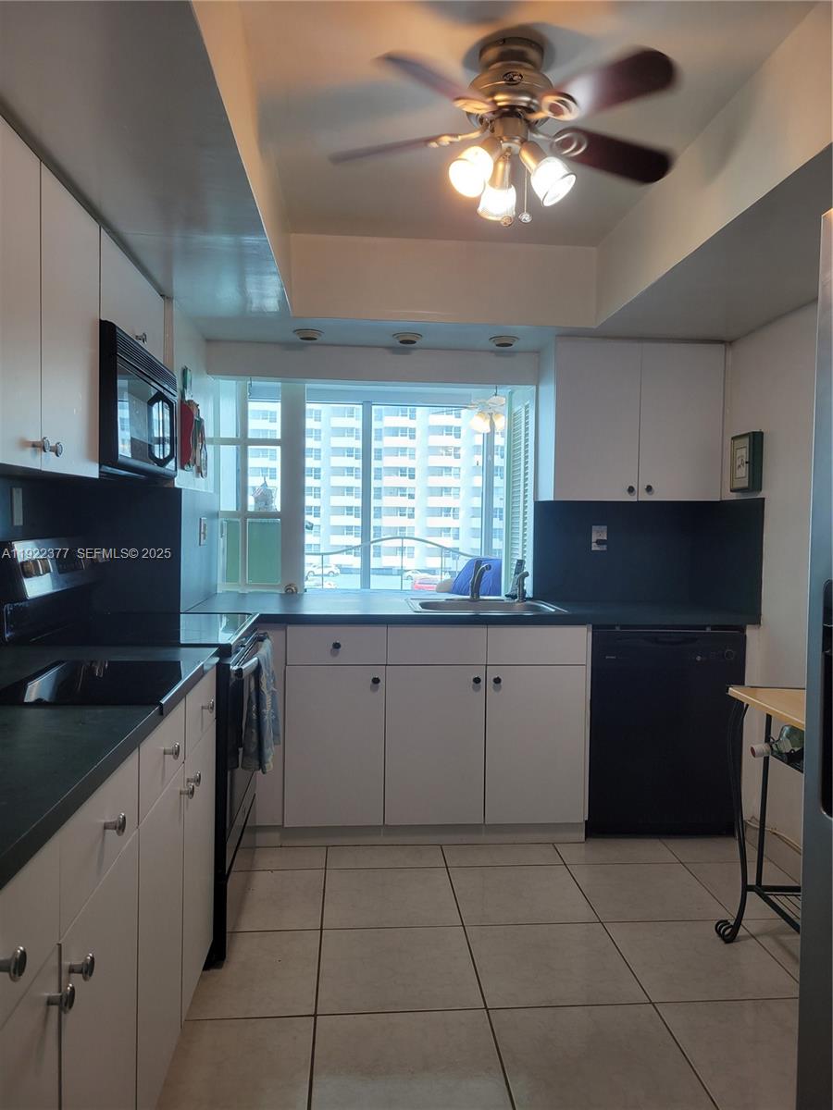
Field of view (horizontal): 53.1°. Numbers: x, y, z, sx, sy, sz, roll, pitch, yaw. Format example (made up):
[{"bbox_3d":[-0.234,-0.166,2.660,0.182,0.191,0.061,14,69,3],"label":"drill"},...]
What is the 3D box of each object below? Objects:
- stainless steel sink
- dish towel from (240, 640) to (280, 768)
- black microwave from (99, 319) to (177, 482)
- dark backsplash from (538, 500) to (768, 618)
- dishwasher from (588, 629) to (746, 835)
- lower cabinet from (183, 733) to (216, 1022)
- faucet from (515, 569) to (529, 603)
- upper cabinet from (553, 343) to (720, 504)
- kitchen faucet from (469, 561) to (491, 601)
[{"bbox_3d":[0.279,0.301,3.472,0.615,0.183,0.535,1,3,-5],"label":"stainless steel sink"},{"bbox_3d":[-0.518,0.494,2.803,0.095,0.410,0.400,1,3,-5],"label":"dish towel"},{"bbox_3d":[-1.016,-0.442,2.599,0.387,0.405,0.757,1,3,-5],"label":"black microwave"},{"bbox_3d":[0.942,-0.006,3.508,0.765,0.456,0.640,1,3,-5],"label":"dark backsplash"},{"bbox_3d":[0.949,0.697,3.530,0.610,0.858,0.600,1,3,-5],"label":"dishwasher"},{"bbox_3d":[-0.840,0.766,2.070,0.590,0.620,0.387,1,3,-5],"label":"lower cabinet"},{"bbox_3d":[0.472,0.138,3.653,0.042,0.137,0.085,0,3,-25],"label":"faucet"},{"bbox_3d":[0.914,-0.561,3.629,0.719,0.662,0.335,1,3,-5],"label":"upper cabinet"},{"bbox_3d":[0.276,0.119,3.602,0.060,0.180,0.200,0,3,-13],"label":"kitchen faucet"}]

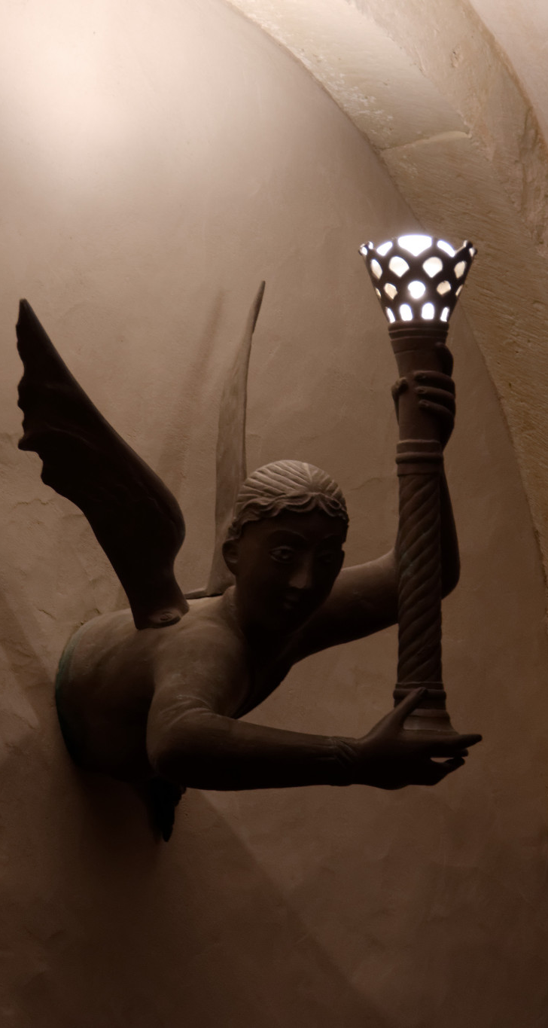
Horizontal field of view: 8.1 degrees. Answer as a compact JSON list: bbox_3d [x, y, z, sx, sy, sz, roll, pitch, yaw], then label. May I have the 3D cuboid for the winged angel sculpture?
[{"bbox_3d":[-0.003,0.056,5.300,0.640,0.780,0.640,-5,-8,39],"label":"winged angel sculpture"}]

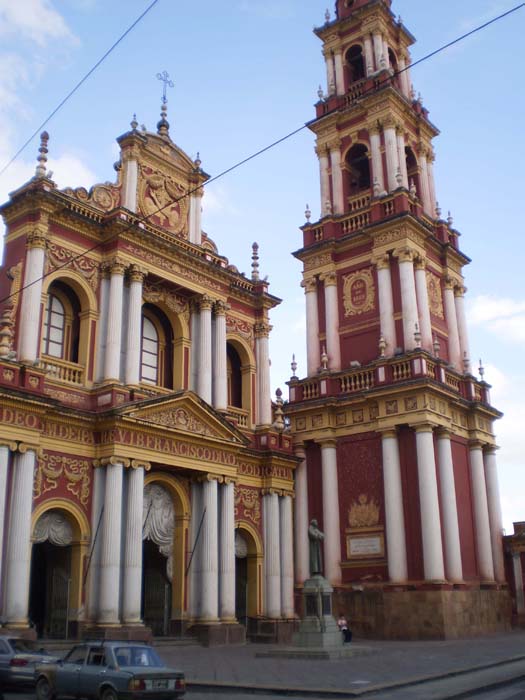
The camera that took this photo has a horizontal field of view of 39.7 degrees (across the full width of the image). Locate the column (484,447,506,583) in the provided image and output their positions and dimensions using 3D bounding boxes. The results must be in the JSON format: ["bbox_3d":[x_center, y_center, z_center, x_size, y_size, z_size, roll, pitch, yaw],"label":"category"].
[{"bbox_3d":[14.567,10.315,45.513,1.050,8.400,1.050,-16,-24,38],"label":"column"}]

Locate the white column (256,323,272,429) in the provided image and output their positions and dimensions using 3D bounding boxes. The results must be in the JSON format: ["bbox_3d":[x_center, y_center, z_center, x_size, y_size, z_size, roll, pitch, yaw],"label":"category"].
[{"bbox_3d":[0.147,1.569,46.630,0.900,7.000,0.900,0,-19,0],"label":"white column"}]

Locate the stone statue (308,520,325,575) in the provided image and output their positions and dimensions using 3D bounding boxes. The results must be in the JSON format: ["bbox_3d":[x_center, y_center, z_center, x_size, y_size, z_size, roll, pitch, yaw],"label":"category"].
[{"bbox_3d":[2.203,8.209,30.265,0.720,2.402,0.720,-15,-24,37],"label":"stone statue"}]

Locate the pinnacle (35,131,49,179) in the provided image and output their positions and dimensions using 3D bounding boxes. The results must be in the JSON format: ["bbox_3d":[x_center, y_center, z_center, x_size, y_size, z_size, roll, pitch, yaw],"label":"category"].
[{"bbox_3d":[-10.729,-9.514,35.468,0.512,2.652,0.512,-15,-23,37],"label":"pinnacle"}]

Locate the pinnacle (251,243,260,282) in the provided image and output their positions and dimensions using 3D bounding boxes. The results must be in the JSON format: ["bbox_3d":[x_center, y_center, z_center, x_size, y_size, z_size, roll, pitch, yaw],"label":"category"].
[{"bbox_3d":[-0.460,-5.694,47.123,0.530,2.900,0.530,0,-19,0],"label":"pinnacle"}]

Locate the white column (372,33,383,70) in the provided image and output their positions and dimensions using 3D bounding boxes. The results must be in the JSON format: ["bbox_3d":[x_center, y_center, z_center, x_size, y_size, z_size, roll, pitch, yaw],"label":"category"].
[{"bbox_3d":[8.406,-21.245,51.868,0.673,3.720,0.673,-16,-24,38],"label":"white column"}]

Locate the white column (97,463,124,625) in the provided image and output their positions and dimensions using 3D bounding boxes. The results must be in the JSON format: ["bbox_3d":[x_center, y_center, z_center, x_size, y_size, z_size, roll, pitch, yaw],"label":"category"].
[{"bbox_3d":[-6.477,8.197,31.566,0.877,7.179,0.877,-16,-24,38],"label":"white column"}]

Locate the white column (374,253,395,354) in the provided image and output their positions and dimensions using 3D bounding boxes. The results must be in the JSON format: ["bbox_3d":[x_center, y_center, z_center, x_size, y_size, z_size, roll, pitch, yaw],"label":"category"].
[{"bbox_3d":[7.287,-2.706,42.630,0.920,6.716,0.920,-15,-24,37],"label":"white column"}]

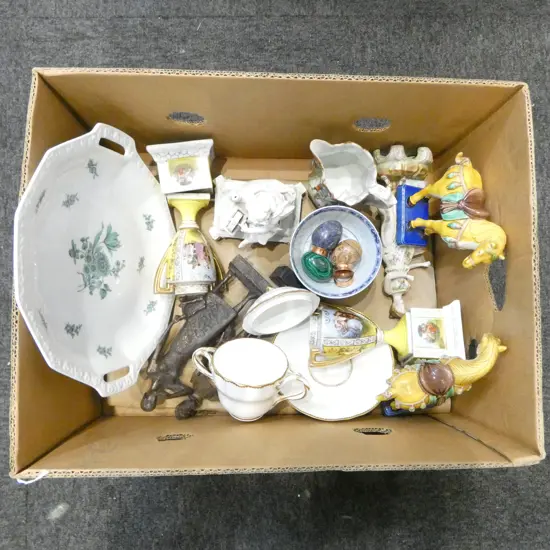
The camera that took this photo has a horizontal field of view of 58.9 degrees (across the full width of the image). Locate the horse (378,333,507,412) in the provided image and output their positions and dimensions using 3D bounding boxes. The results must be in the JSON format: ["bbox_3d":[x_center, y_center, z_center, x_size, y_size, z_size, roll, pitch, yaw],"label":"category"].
[{"bbox_3d":[0.204,0.129,0.620,0.130,0.148,0.060,-9,69,-6],"label":"horse"}]

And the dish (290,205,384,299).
[{"bbox_3d":[0.081,-0.029,0.670,0.121,0.057,0.121,0,85,-3],"label":"dish"}]

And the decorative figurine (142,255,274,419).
[{"bbox_3d":[-0.089,0.084,0.643,0.107,0.075,0.215,38,84,1],"label":"decorative figurine"}]

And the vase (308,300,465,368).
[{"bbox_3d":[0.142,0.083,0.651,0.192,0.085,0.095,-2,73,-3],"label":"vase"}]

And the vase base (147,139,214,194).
[{"bbox_3d":[-0.119,-0.138,0.660,0.085,0.085,0.063,-8,91,-3],"label":"vase base"}]

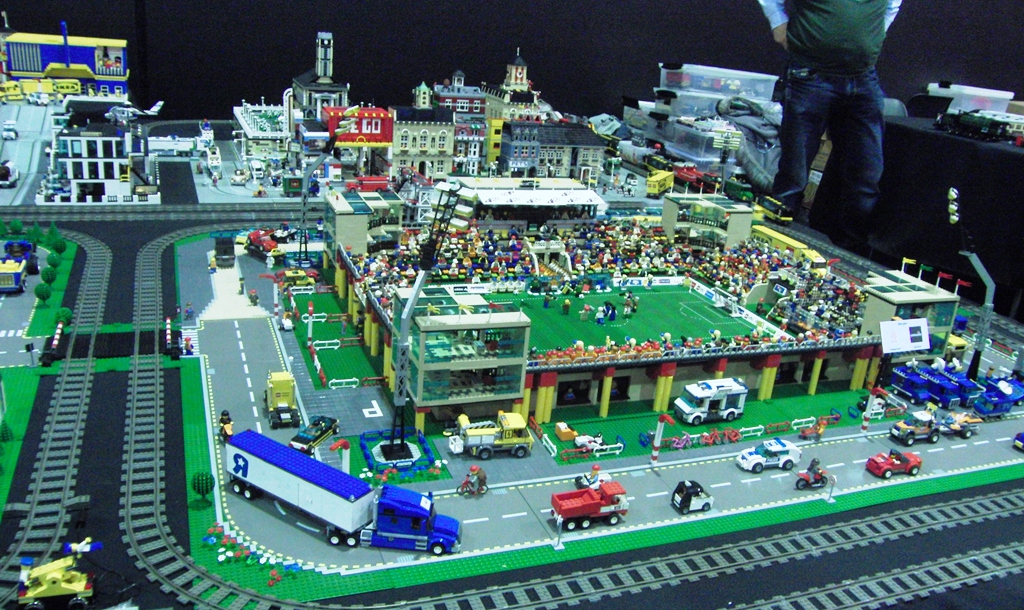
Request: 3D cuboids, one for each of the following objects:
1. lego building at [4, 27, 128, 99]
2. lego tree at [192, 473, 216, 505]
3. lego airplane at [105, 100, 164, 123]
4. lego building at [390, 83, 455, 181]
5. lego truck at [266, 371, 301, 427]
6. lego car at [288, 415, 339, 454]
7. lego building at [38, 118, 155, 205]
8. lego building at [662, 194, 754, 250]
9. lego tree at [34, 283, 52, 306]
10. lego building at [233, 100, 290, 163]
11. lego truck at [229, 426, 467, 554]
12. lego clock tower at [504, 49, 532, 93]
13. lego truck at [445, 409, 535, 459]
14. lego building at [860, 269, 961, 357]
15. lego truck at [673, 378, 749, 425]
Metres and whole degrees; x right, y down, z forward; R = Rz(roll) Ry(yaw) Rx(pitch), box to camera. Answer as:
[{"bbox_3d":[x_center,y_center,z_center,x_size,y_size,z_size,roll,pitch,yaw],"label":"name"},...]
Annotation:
[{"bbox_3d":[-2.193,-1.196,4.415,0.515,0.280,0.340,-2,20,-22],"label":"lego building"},{"bbox_3d":[-0.457,0.272,1.316,0.034,0.051,0.034,-2,20,-22],"label":"lego tree"},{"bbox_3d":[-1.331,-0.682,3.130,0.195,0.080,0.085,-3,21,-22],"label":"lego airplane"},{"bbox_3d":[-0.384,-0.730,3.704,0.260,0.387,0.145,-2,20,-22],"label":"lego building"},{"bbox_3d":[-0.417,0.160,1.606,0.050,0.085,0.122,-3,20,-23],"label":"lego truck"},{"bbox_3d":[-0.338,0.216,1.527,0.043,0.043,0.107,12,20,17],"label":"lego car"},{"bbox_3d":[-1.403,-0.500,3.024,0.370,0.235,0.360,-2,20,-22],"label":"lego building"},{"bbox_3d":[0.590,-0.239,2.688,0.198,0.150,0.190,-3,21,-22],"label":"lego building"},{"bbox_3d":[-1.059,-0.022,2.009,0.036,0.051,0.036,-2,20,-22],"label":"lego tree"},{"bbox_3d":[-1.097,-0.757,3.921,0.205,0.145,0.600,-3,21,-22],"label":"lego building"},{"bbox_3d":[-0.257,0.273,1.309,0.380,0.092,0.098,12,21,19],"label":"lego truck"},{"bbox_3d":[0.021,-1.097,4.150,0.100,0.185,0.100,-3,21,-22],"label":"lego clock tower"},{"bbox_3d":[-0.039,0.228,1.552,0.148,0.068,0.056,0,21,-15],"label":"lego truck"},{"bbox_3d":[0.867,0.027,2.037,0.206,0.152,0.197,-3,21,-22],"label":"lego building"},{"bbox_3d":[0.397,0.191,1.766,0.134,0.075,0.051,-3,20,-23],"label":"lego truck"}]

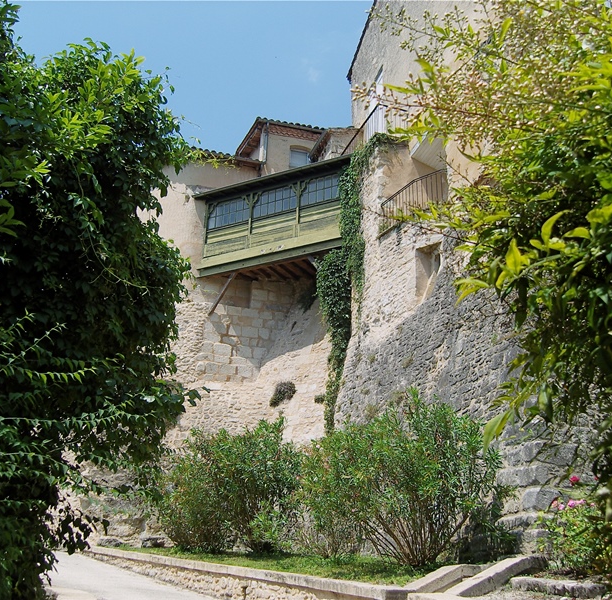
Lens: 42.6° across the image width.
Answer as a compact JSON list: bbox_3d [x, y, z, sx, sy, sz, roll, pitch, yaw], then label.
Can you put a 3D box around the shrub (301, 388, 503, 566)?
[{"bbox_3d":[1.646,3.061,13.400,3.000,2.750,2.300,-10,-21,28],"label":"shrub"}]

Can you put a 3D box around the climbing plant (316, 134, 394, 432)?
[{"bbox_3d":[1.395,-0.475,22.600,1.200,8.600,1.800,16,-24,-39],"label":"climbing plant"}]

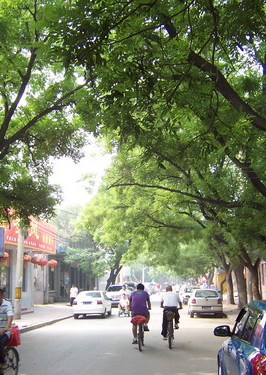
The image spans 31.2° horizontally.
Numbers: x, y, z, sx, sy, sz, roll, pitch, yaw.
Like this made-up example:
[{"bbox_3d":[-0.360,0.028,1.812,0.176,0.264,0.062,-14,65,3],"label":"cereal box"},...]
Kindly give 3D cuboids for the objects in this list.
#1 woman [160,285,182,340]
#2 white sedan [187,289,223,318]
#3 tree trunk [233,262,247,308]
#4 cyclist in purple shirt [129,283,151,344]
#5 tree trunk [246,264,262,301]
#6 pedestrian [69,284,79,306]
[{"bbox_3d":[1.007,3.418,13.029,0.580,1.480,0.750,-2,-12,5],"label":"woman"},{"bbox_3d":[3.864,6.225,26.026,1.660,1.420,3.860,-2,-12,5],"label":"white sedan"},{"bbox_3d":[6.643,6.101,29.707,0.660,2.830,0.550,-2,-12,5],"label":"tree trunk"},{"bbox_3d":[0.179,3.339,12.630,0.570,1.565,0.780,-2,-12,5],"label":"cyclist in purple shirt"},{"bbox_3d":[6.050,5.090,24.081,0.620,2.575,0.520,-2,-12,5],"label":"tree trunk"},{"bbox_3d":[-4.490,8.289,36.683,0.500,1.575,0.400,1,-12,-10],"label":"pedestrian"}]

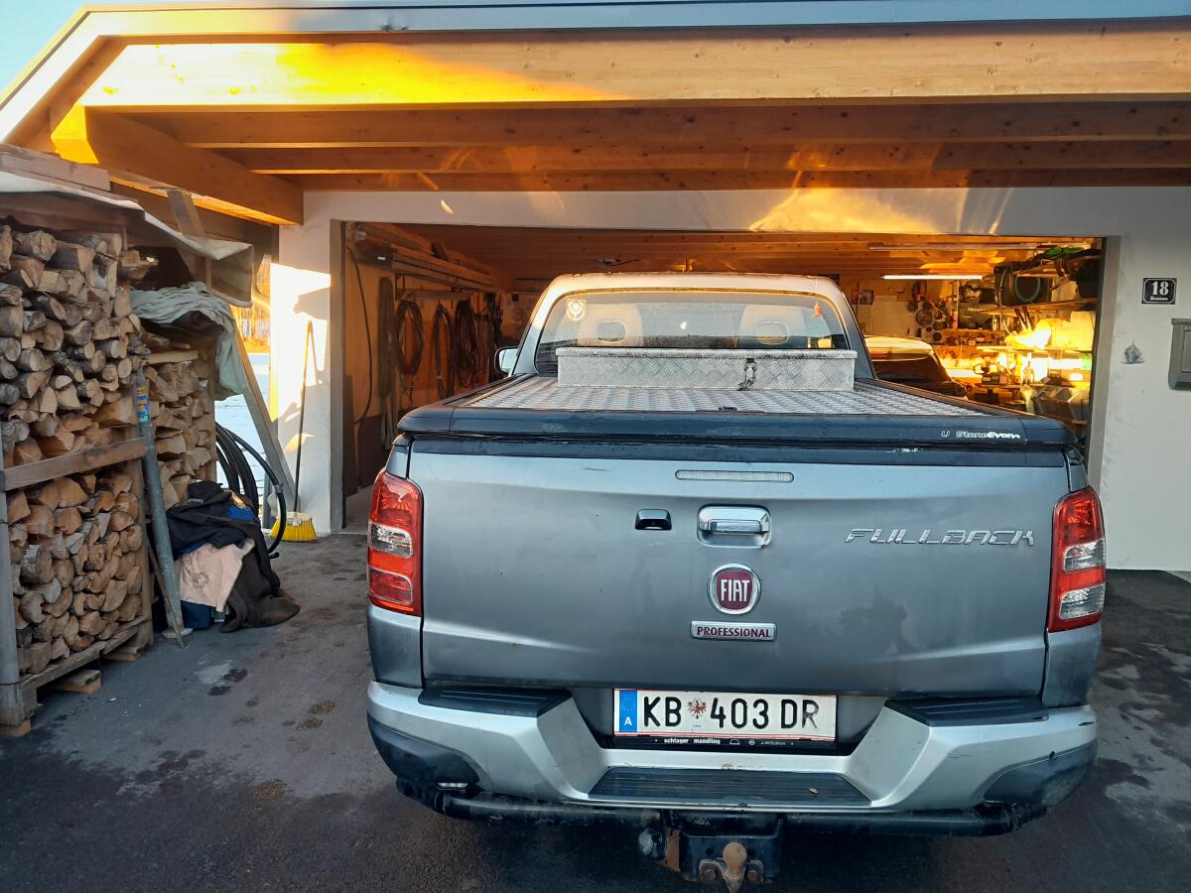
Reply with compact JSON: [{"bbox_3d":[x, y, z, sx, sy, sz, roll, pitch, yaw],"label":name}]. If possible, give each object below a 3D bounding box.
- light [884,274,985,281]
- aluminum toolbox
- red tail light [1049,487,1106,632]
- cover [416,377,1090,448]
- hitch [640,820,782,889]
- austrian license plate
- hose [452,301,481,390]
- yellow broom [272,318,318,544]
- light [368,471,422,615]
[{"bbox_3d":[4.005,-2.005,10.600,1.200,0.050,0.050,2,6,6],"label":"light"},{"bbox_3d":[0.370,-0.283,3.134,0.980,0.126,0.420,1,8,3],"label":"aluminum toolbox"},{"bbox_3d":[1.111,0.256,2.121,0.160,0.355,0.190,1,8,3],"label":"red tail light"},{"bbox_3d":[0.347,-0.144,2.760,1.570,0.085,1.560,1,8,3],"label":"cover"},{"bbox_3d":[0.247,0.872,1.920,0.300,0.160,0.220,1,8,3],"label":"hitch"},{"bbox_3d":[0.305,0.637,2.118,0.520,0.120,0.012,1,8,3],"label":"austrian license plate"},{"bbox_3d":[-1.636,-1.298,11.300,0.220,1.130,0.650,2,6,6],"label":"hose"},{"bbox_3d":[-1.911,-0.104,5.840,0.300,1.450,0.120,2,-5,6],"label":"yellow broom"},{"bbox_3d":[-0.487,0.230,2.211,0.160,0.355,0.190,1,8,3],"label":"light"}]

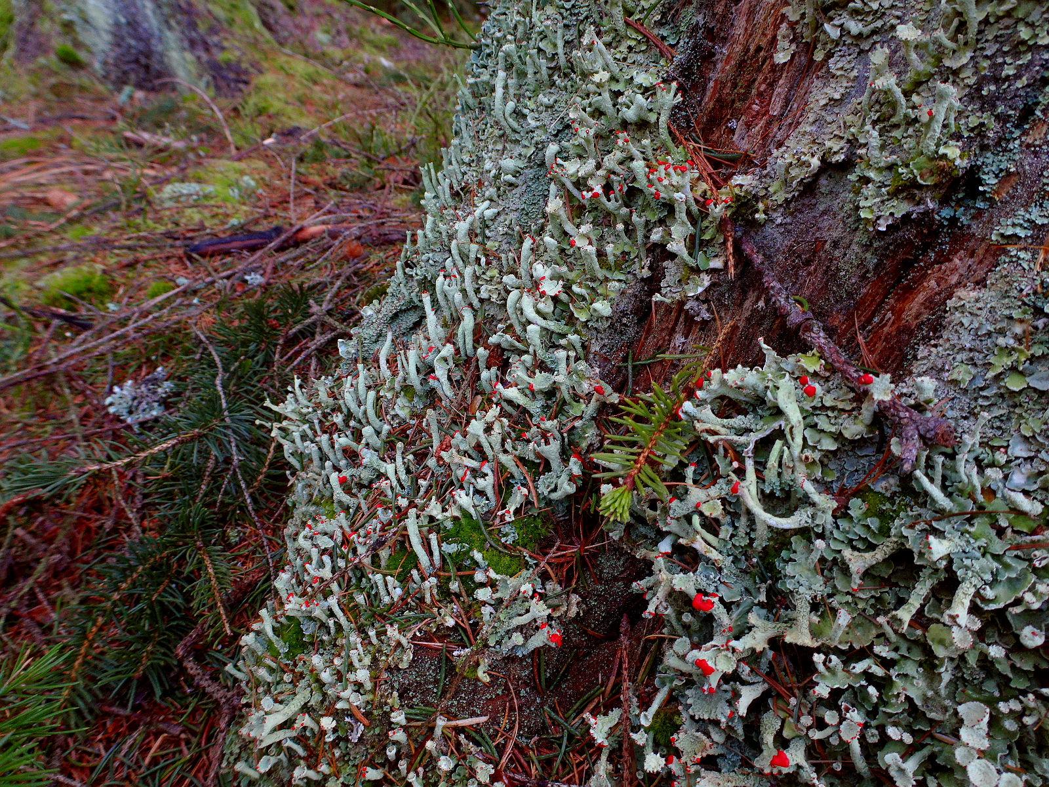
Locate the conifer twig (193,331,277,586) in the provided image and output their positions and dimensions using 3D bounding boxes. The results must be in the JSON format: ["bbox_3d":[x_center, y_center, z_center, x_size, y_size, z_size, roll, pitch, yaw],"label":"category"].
[{"bbox_3d":[-0.157,0.024,0.375,0.022,0.013,0.180,-21,52,-14],"label":"conifer twig"}]

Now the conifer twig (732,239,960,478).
[{"bbox_3d":[0.115,-0.022,0.266,0.108,0.022,0.014,59,23,17],"label":"conifer twig"}]

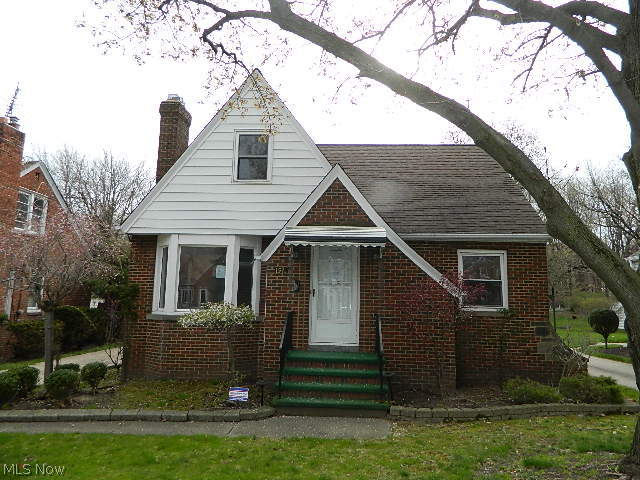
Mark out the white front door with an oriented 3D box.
[{"bbox_3d":[0.306,1.071,9.276,1.000,2.060,0.090,1,-8,4],"label":"white front door"}]

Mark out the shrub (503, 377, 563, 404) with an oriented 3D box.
[{"bbox_3d":[3.834,2.667,8.347,1.057,0.392,0.850,1,-8,3],"label":"shrub"}]

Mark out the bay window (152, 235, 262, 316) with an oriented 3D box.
[{"bbox_3d":[-2.590,0.792,10.187,2.410,1.720,0.680,1,-8,3],"label":"bay window"}]

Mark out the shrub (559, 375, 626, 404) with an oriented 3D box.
[{"bbox_3d":[4.670,2.544,7.956,1.100,0.445,0.950,1,-8,4],"label":"shrub"}]

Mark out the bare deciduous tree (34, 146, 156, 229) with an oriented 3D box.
[{"bbox_3d":[-13.684,-0.406,28.206,7.664,11.034,6.500,1,-8,4],"label":"bare deciduous tree"}]

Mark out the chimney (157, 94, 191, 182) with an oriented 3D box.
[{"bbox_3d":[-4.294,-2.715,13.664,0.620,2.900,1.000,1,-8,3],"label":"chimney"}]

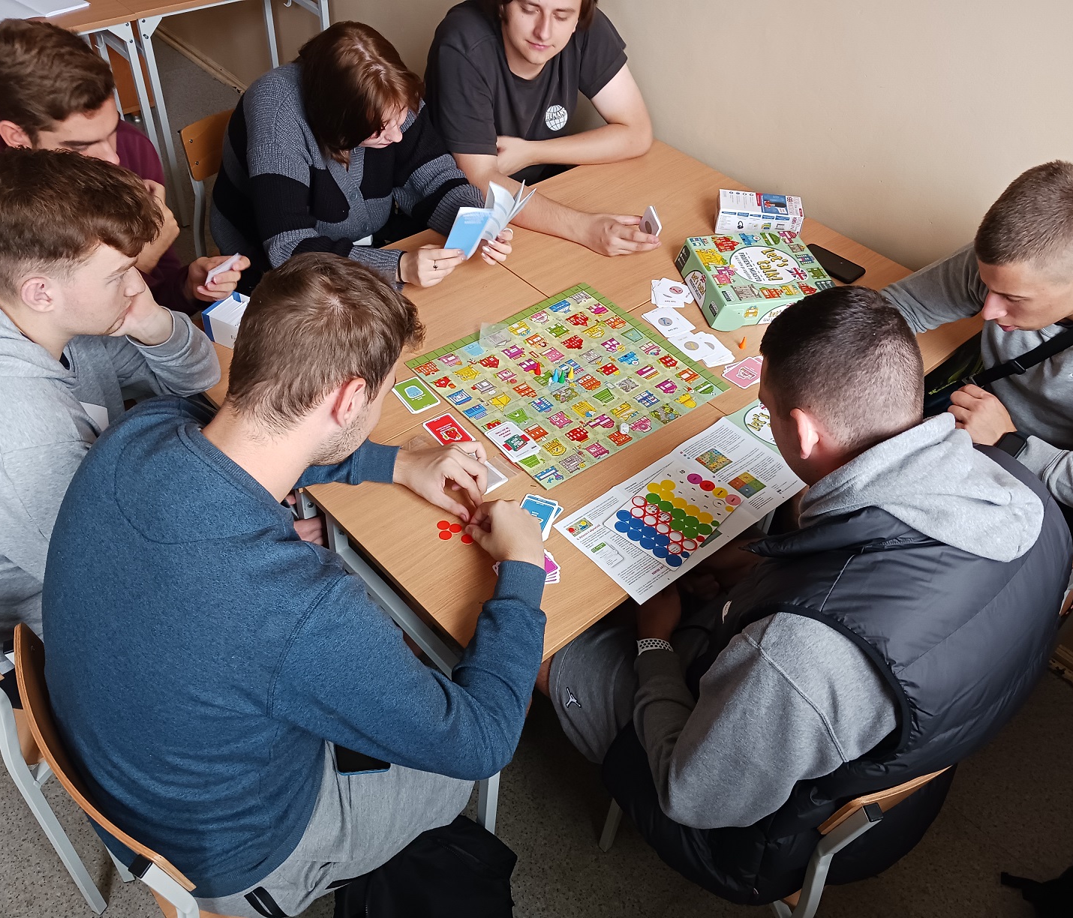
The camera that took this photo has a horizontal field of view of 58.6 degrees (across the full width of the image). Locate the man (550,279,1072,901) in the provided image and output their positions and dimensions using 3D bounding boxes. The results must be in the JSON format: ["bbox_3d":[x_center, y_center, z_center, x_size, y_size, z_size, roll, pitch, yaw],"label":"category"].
[{"bbox_3d":[0.391,0.321,1.487,0.680,1.210,0.660,-31,52,-28],"label":"man"}]

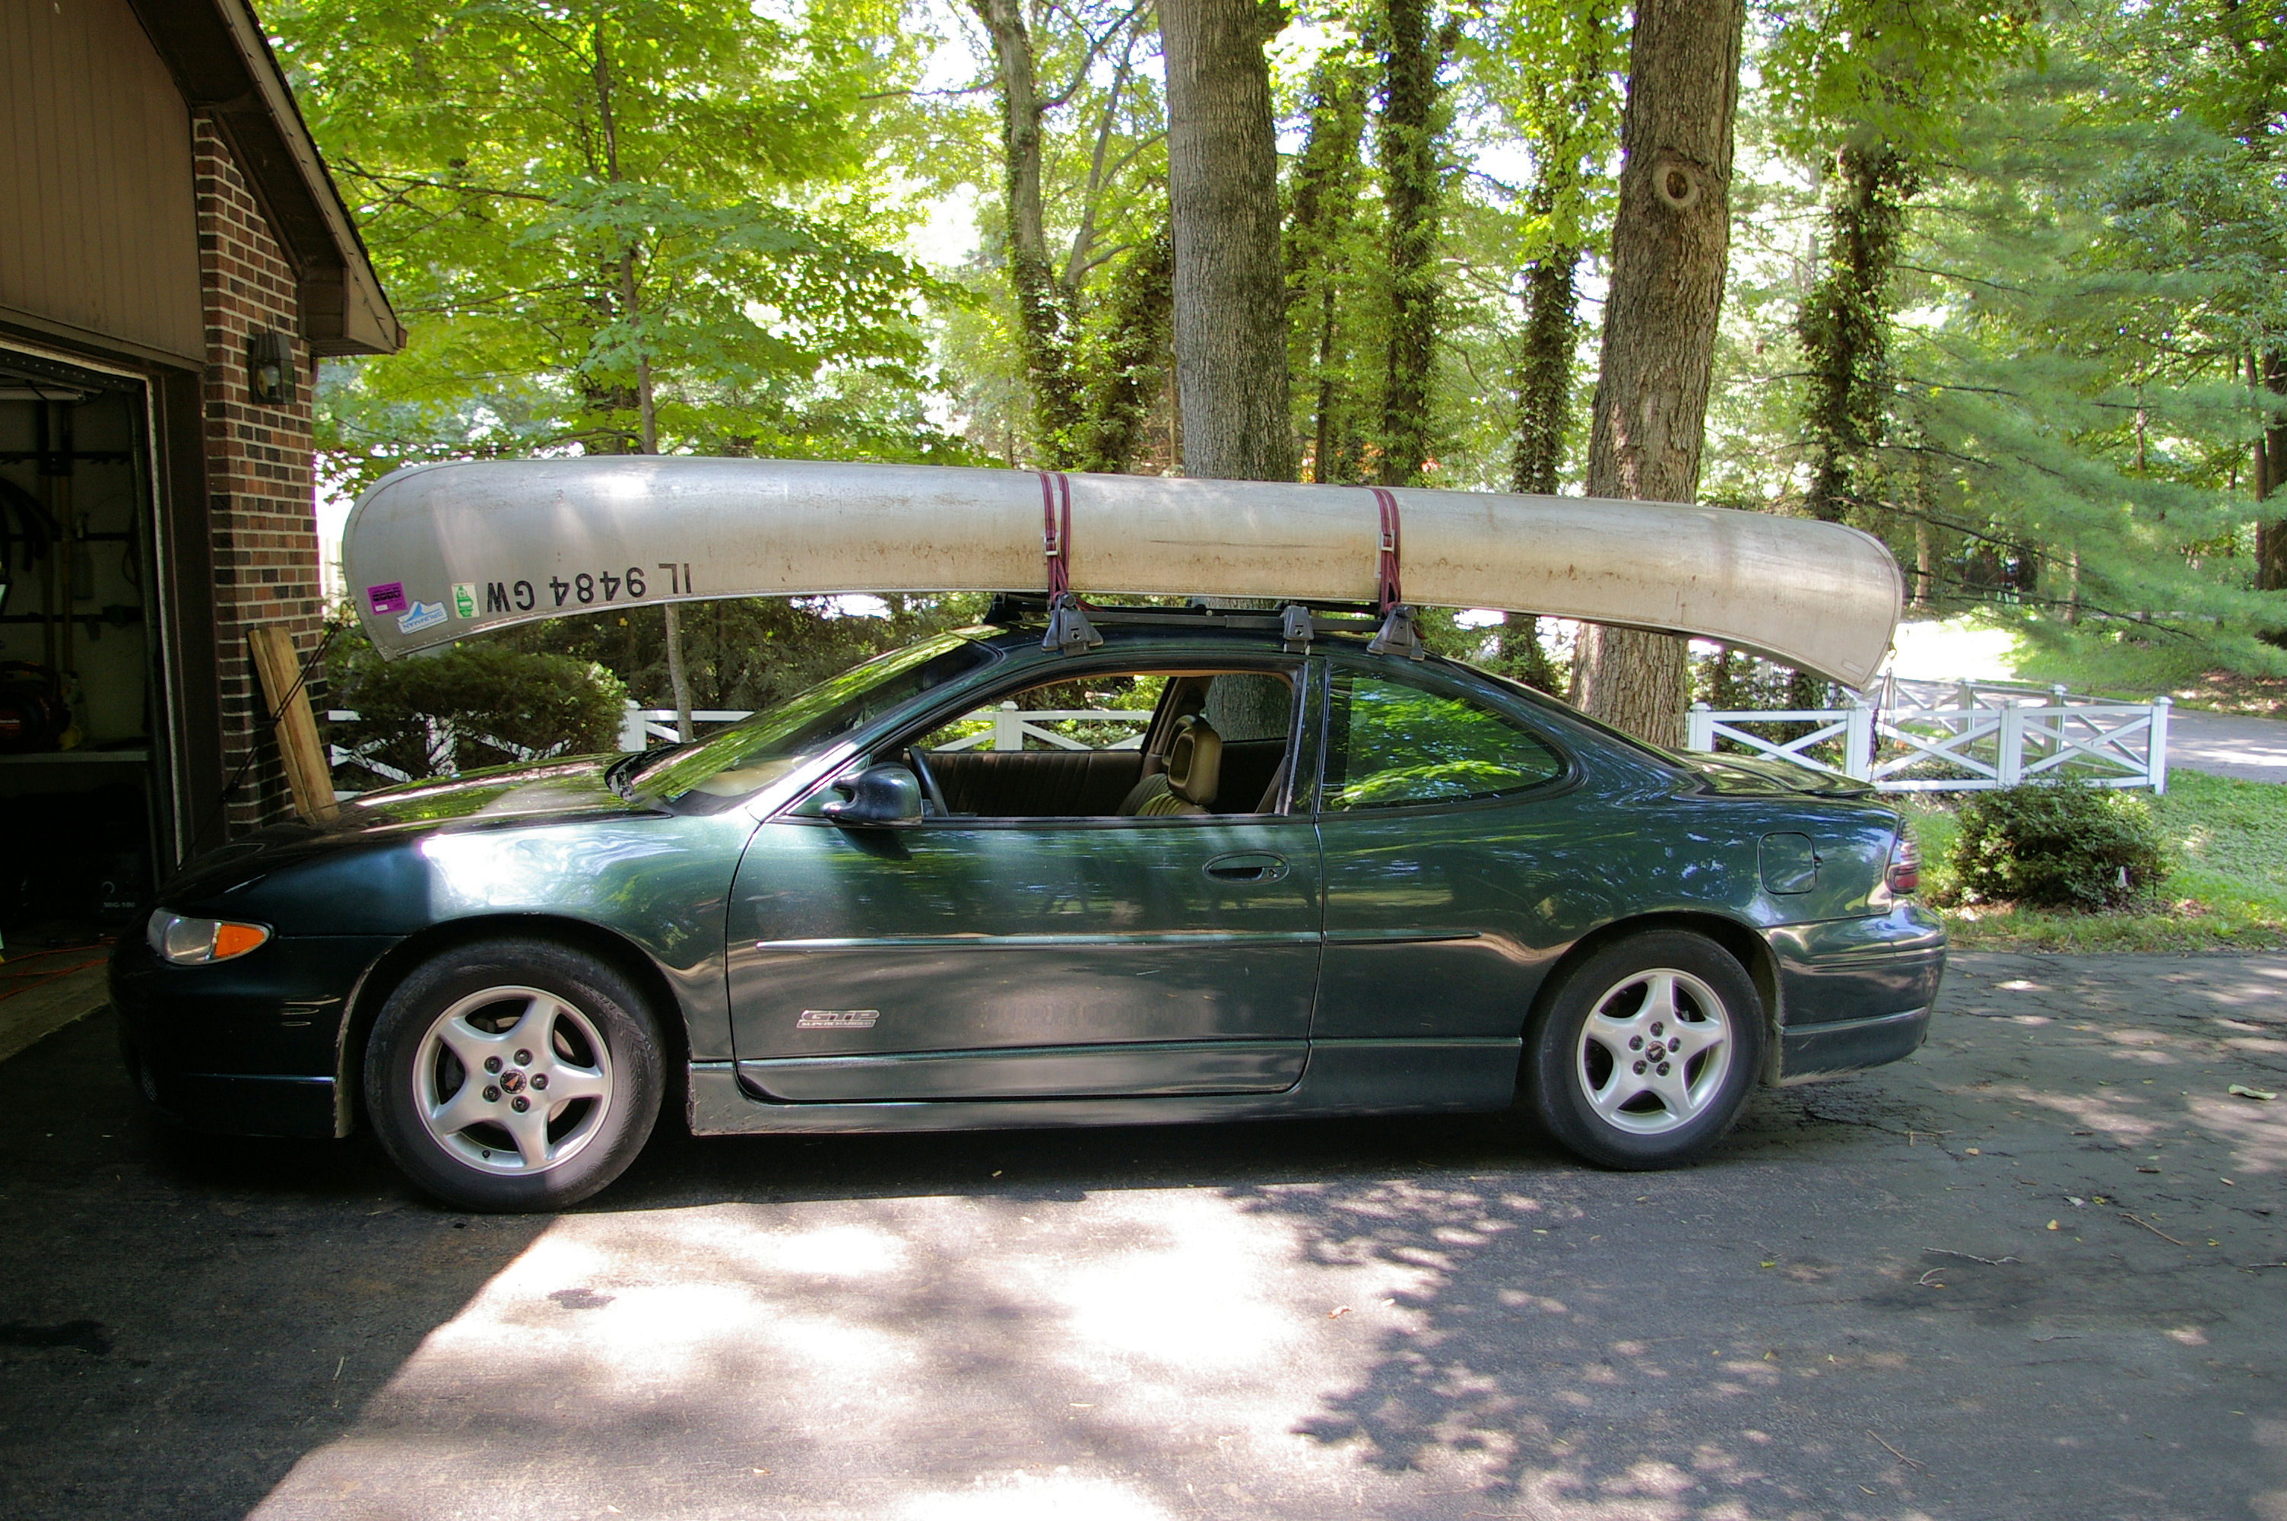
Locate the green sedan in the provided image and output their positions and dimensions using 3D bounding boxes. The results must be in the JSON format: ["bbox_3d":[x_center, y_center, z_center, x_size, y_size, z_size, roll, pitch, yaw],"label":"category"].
[{"bbox_3d":[-0.161,0.281,4.989,4.980,1.400,1.860,0,6,-11],"label":"green sedan"}]

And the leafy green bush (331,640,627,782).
[{"bbox_3d":[-3.800,-0.130,9.650,1.750,1.100,1.500,-2,6,-19],"label":"leafy green bush"}]

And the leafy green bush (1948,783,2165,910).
[{"bbox_3d":[4.630,0.410,8.720,1.100,0.620,1.000,3,6,27],"label":"leafy green bush"}]

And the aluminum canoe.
[{"bbox_3d":[0.134,-0.531,4.959,4.580,0.580,0.900,0,6,-11],"label":"aluminum canoe"}]

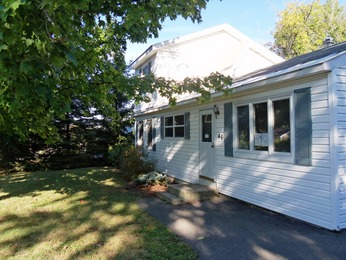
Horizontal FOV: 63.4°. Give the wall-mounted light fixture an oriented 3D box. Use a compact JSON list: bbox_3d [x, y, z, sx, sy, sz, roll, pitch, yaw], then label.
[{"bbox_3d":[1.179,-0.484,7.610,0.180,0.375,0.150,1,-2,-24],"label":"wall-mounted light fixture"}]

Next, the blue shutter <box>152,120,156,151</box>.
[{"bbox_3d":[-0.790,0.197,12.120,0.045,1.430,0.380,1,-2,-24],"label":"blue shutter"}]

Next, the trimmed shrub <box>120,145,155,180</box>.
[{"bbox_3d":[-1.260,1.130,10.000,1.200,1.200,1.200,0,-2,0],"label":"trimmed shrub"}]

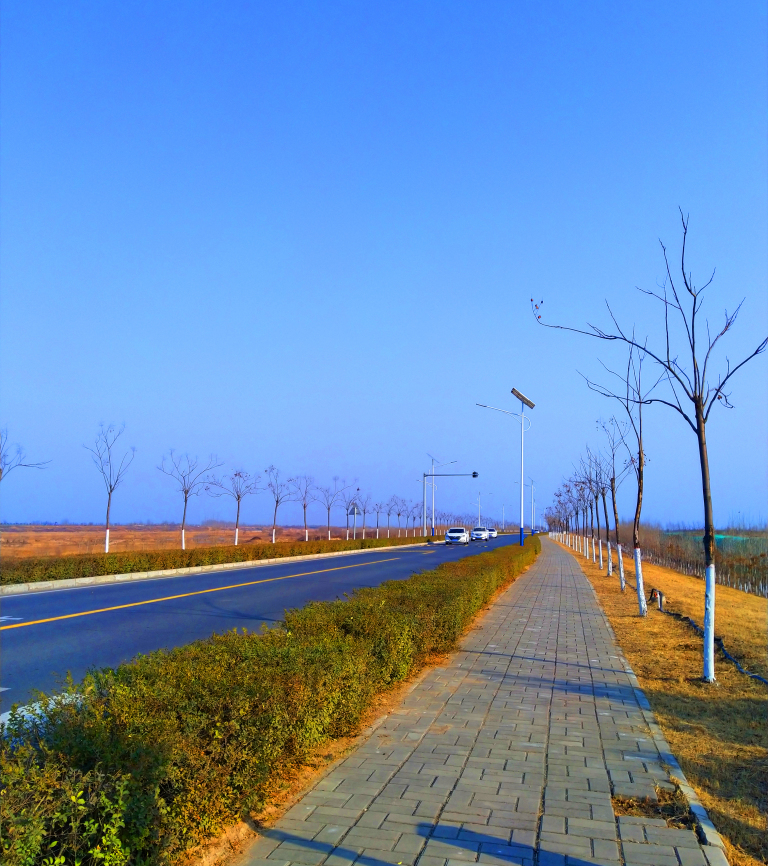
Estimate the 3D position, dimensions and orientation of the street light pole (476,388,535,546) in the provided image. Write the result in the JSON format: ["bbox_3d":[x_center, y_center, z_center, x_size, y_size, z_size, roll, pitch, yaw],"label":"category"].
[{"bbox_3d":[7.059,2.089,42.295,3.430,9.590,1.200,-1,-7,12],"label":"street light pole"}]

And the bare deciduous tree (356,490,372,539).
[{"bbox_3d":[-1.597,6.853,59.916,1.300,4.220,1.300,0,-7,0],"label":"bare deciduous tree"}]

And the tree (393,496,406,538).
[{"bbox_3d":[1.577,8.685,75.473,1.430,4.600,1.430,0,-7,0],"label":"tree"}]

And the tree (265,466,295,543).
[{"bbox_3d":[-5.526,3.985,39.119,1.710,4.540,1.710,-1,-7,12],"label":"tree"}]

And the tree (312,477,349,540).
[{"bbox_3d":[-3.614,5.292,49.502,2.420,4.630,2.420,0,-7,0],"label":"tree"}]

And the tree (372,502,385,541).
[{"bbox_3d":[-0.495,7.843,65.148,1.160,3.600,1.160,0,-7,0],"label":"tree"}]

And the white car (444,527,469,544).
[{"bbox_3d":[6.727,9.329,67.500,1.820,1.520,4.450,-1,-7,12],"label":"white car"}]

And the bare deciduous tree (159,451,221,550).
[{"bbox_3d":[-7.642,2.808,28.753,2.430,4.200,2.430,-1,-7,12],"label":"bare deciduous tree"}]

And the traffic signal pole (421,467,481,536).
[{"bbox_3d":[7.175,7.800,78.927,6.190,7.500,0.600,-1,-7,12],"label":"traffic signal pole"}]

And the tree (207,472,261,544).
[{"bbox_3d":[-6.926,3.629,33.965,2.590,3.910,2.590,-1,-7,12],"label":"tree"}]

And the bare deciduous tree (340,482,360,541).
[{"bbox_3d":[-2.502,6.010,54.701,1.490,4.550,1.490,0,-7,0],"label":"bare deciduous tree"}]

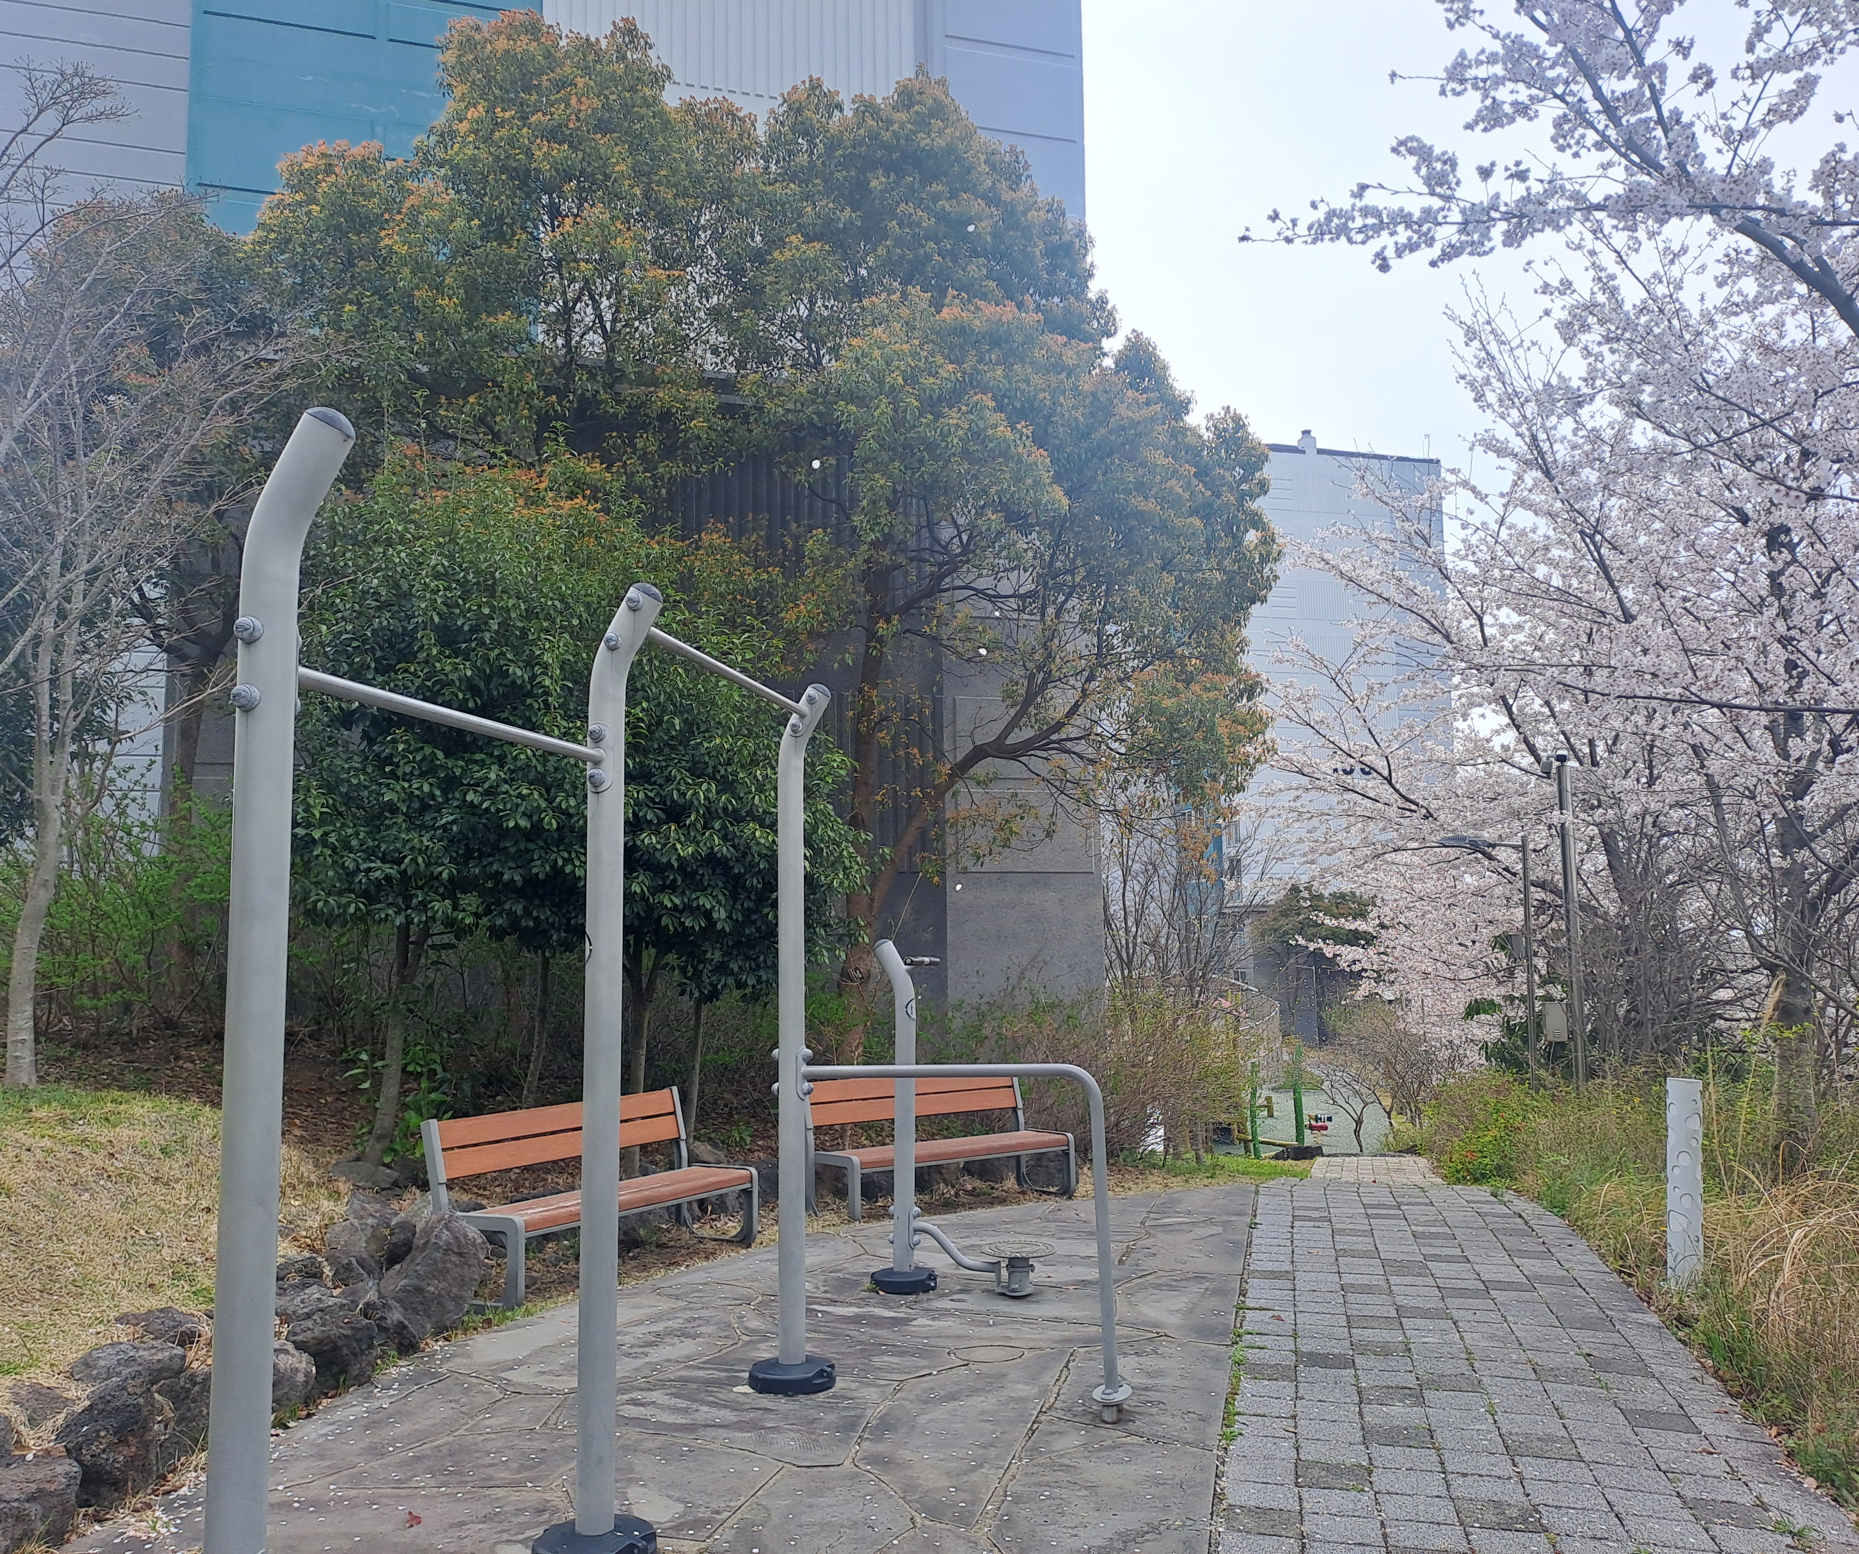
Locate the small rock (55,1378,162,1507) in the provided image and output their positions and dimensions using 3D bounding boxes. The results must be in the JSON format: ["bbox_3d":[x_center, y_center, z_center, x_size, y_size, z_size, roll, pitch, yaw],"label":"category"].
[{"bbox_3d":[-2.312,1.879,4.220,0.280,0.310,0.250,3,-7,-30],"label":"small rock"}]

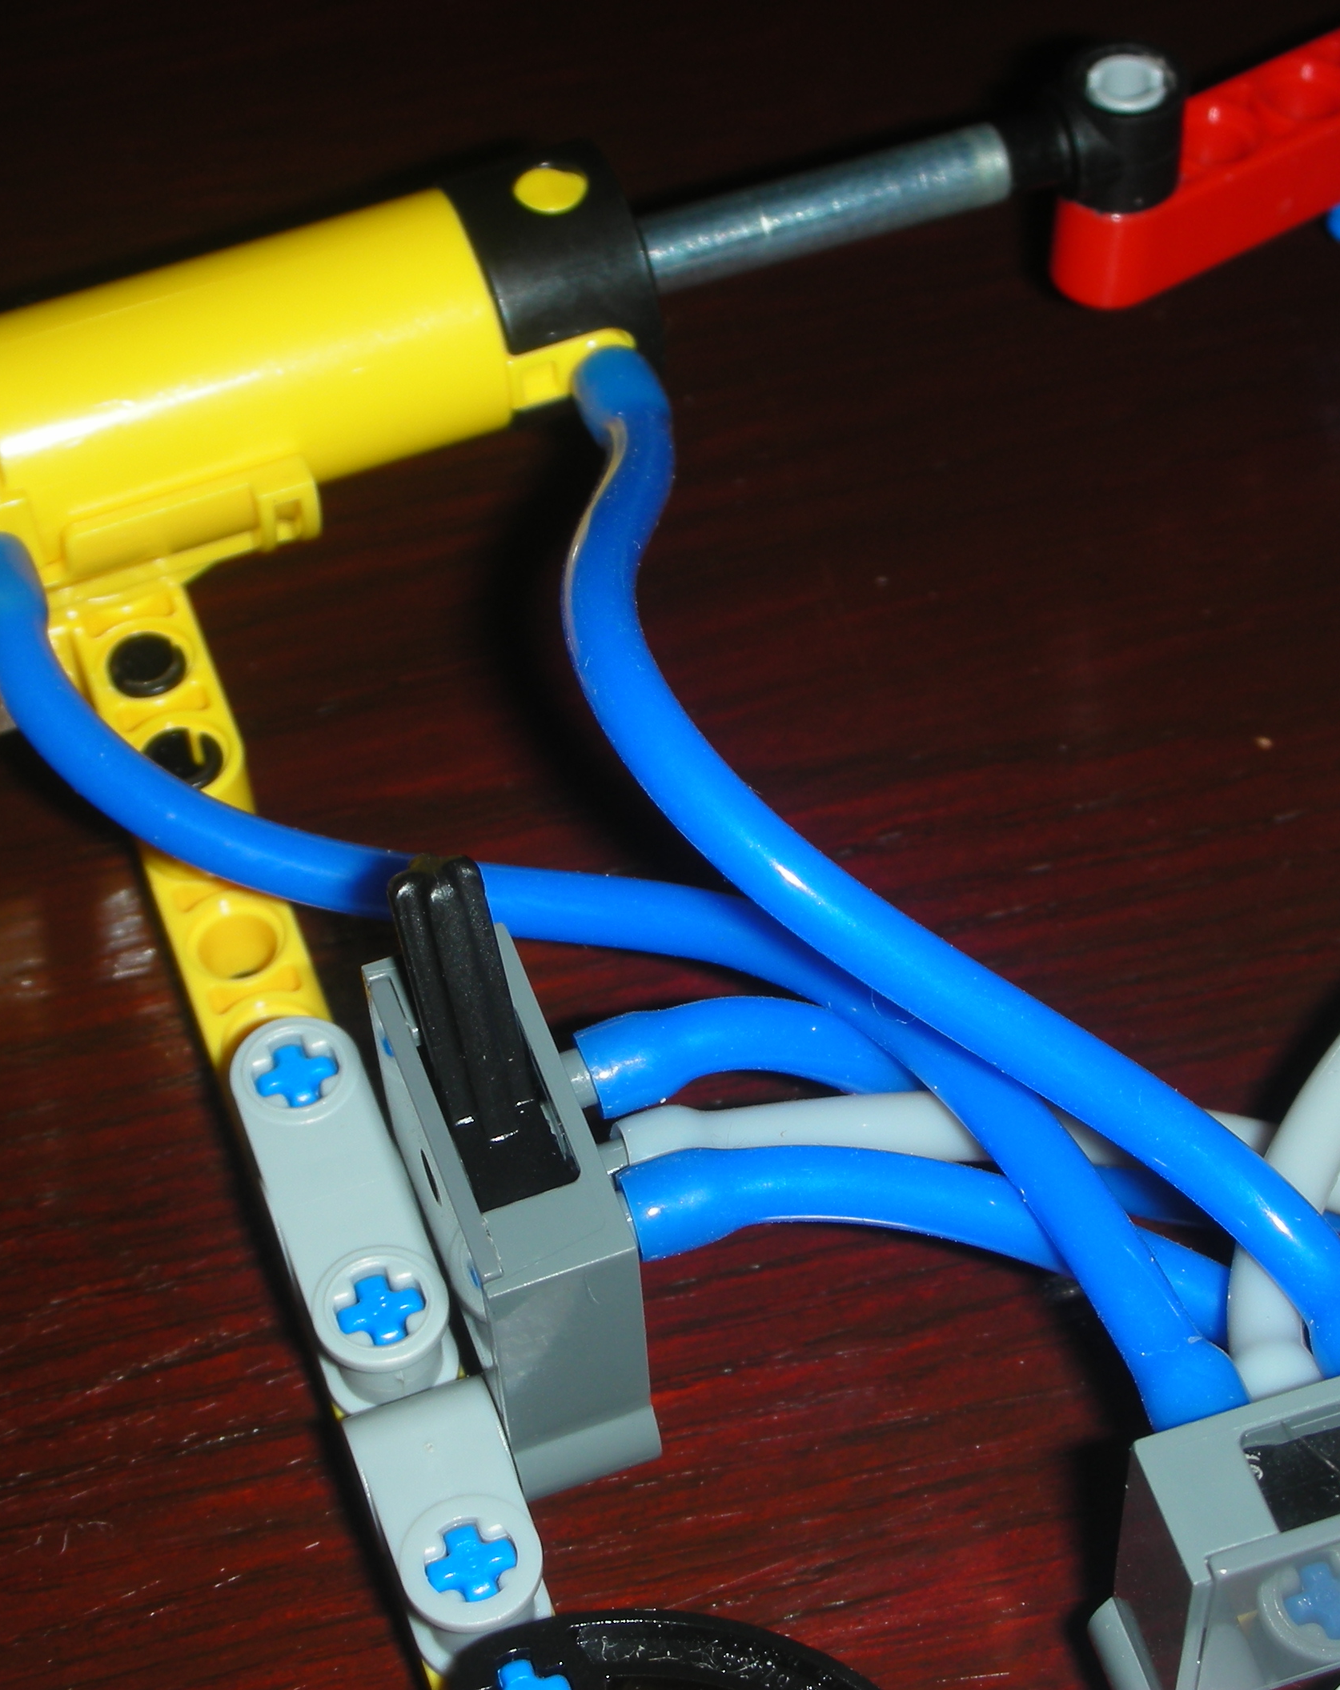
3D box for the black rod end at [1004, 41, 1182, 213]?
[{"bbox_3d":[0.027,-0.045,0.254,0.013,0.008,0.007,-16,54,-14],"label":"black rod end"}]

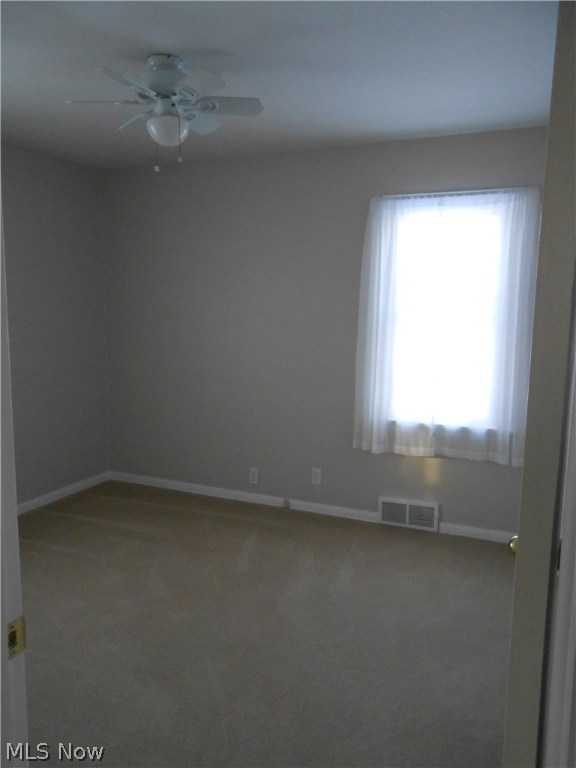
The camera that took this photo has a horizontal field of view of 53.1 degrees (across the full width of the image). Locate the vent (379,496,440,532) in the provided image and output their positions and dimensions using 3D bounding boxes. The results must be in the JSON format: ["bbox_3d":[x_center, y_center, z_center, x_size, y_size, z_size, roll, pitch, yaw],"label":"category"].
[{"bbox_3d":[0.793,0.857,3.795,0.392,0.180,0.030,4,8,22],"label":"vent"}]

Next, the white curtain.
[{"bbox_3d":[0.955,-0.336,3.539,1.042,1.594,0.101,4,8,22],"label":"white curtain"}]

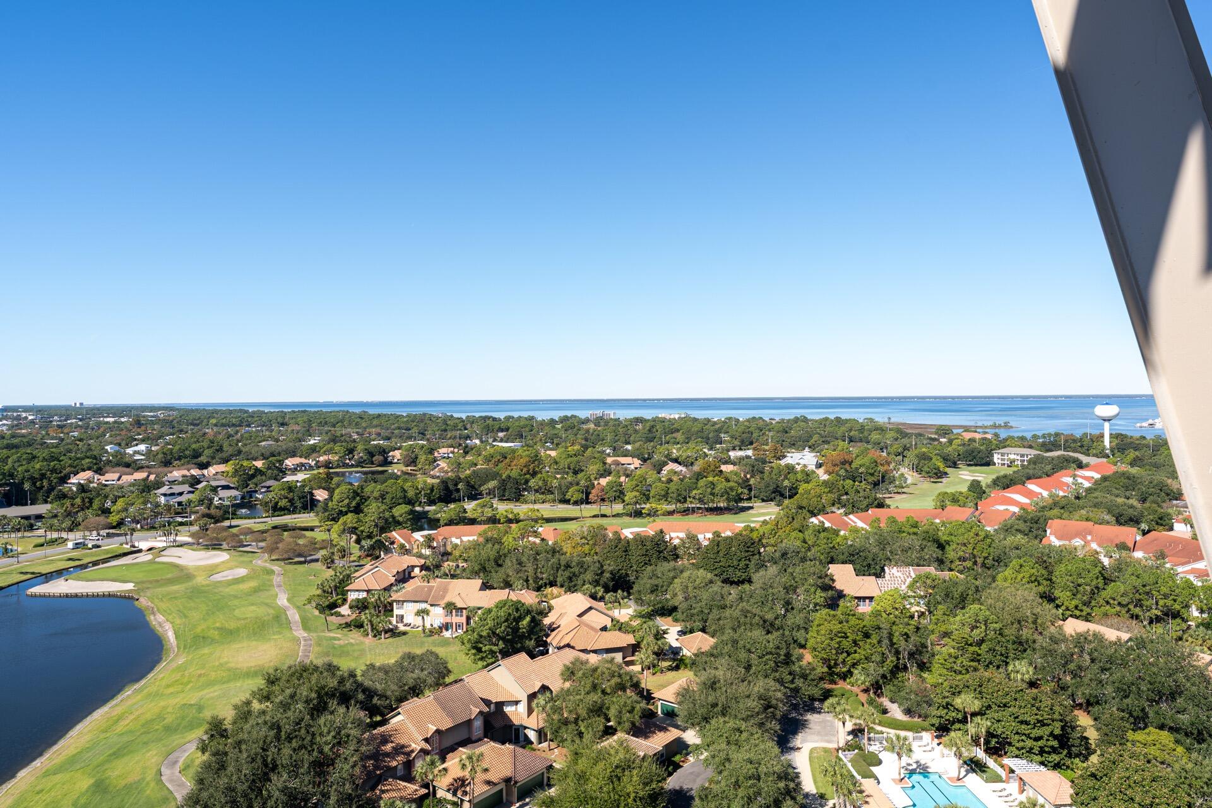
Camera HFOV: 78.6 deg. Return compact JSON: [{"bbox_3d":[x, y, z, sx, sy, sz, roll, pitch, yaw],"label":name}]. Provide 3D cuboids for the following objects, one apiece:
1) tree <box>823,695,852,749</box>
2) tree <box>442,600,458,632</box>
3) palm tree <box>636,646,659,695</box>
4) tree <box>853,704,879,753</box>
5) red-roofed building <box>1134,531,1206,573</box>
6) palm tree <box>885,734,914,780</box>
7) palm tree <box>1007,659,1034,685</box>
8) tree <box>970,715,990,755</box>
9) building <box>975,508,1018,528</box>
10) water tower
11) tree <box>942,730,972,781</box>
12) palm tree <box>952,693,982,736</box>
[{"bbox_3d":[35.609,48.857,113.607,4.360,8.250,4.360,0,1,17],"label":"tree"},{"bbox_3d":[-34.794,48.654,166.850,3.460,8.780,3.460,-1,1,-12],"label":"tree"},{"bbox_3d":[7.389,48.555,134.745,4.140,8.910,4.140,0,1,3],"label":"palm tree"},{"bbox_3d":[38.969,49.027,110.870,3.900,7.910,3.900,0,1,19],"label":"tree"},{"bbox_3d":[174.463,46.506,223.451,17.500,10.000,20.000,-1,1,-34],"label":"red-roofed building"},{"bbox_3d":[43.349,52.059,109.131,4.000,7.100,4.000,0,1,20],"label":"palm tree"},{"bbox_3d":[69.948,47.759,124.929,4.550,9.590,4.550,0,1,29],"label":"palm tree"},{"bbox_3d":[59.023,52.220,116.455,3.100,6.400,3.100,0,1,20],"label":"tree"},{"bbox_3d":[149.764,46.372,281.453,14.000,9.500,12.500,-1,1,-42],"label":"building"},{"bbox_3d":[404.486,22.143,597.779,17.300,45.200,17.300,0,1,34],"label":"water tower"},{"bbox_3d":[49.545,49.472,104.262,4.470,6.970,4.470,0,1,25],"label":"tree"},{"bbox_3d":[55.256,48.453,113.087,4.270,8.720,4.270,0,1,26],"label":"palm tree"}]

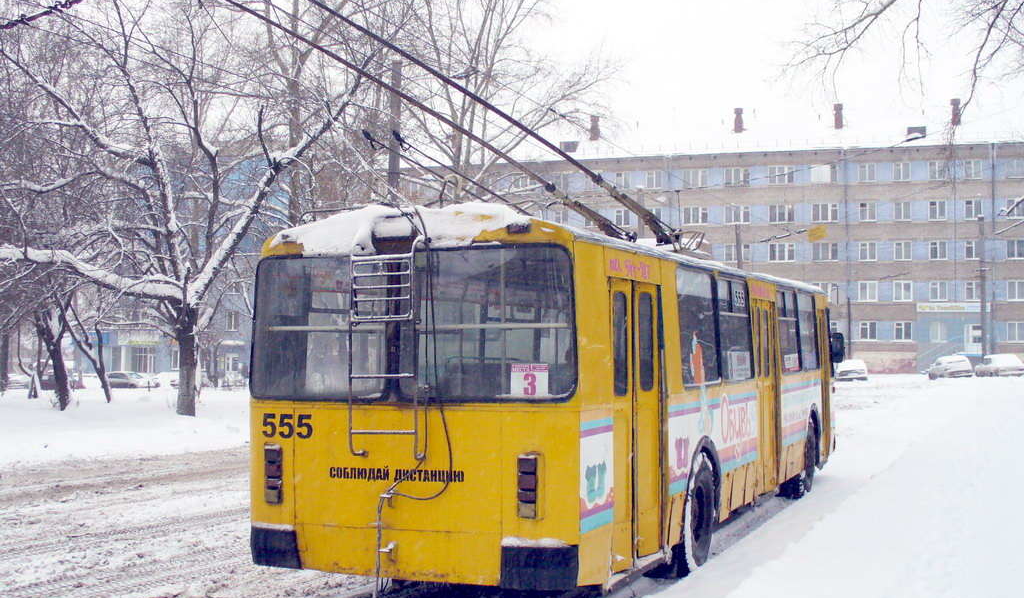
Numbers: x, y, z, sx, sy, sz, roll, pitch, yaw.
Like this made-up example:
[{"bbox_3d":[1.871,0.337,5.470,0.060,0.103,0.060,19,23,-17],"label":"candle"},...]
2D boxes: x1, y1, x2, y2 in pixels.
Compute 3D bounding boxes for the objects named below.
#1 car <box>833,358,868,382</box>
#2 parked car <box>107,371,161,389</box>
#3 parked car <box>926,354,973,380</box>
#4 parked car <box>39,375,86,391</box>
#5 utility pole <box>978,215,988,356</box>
[{"bbox_3d":[18.173,3.848,58.500,1.680,1.430,4.100,-1,-3,16],"label":"car"},{"bbox_3d":[-27.464,5.955,79.000,4.400,1.500,1.750,-1,-2,7],"label":"parked car"},{"bbox_3d":[24.328,3.873,61.000,1.700,1.450,4.100,-1,-2,7],"label":"parked car"},{"bbox_3d":[-32.105,5.986,78.000,4.300,1.450,1.700,0,-2,0],"label":"parked car"},{"bbox_3d":[29.706,-0.284,69.000,0.320,10.000,0.320,-1,-2,15],"label":"utility pole"}]

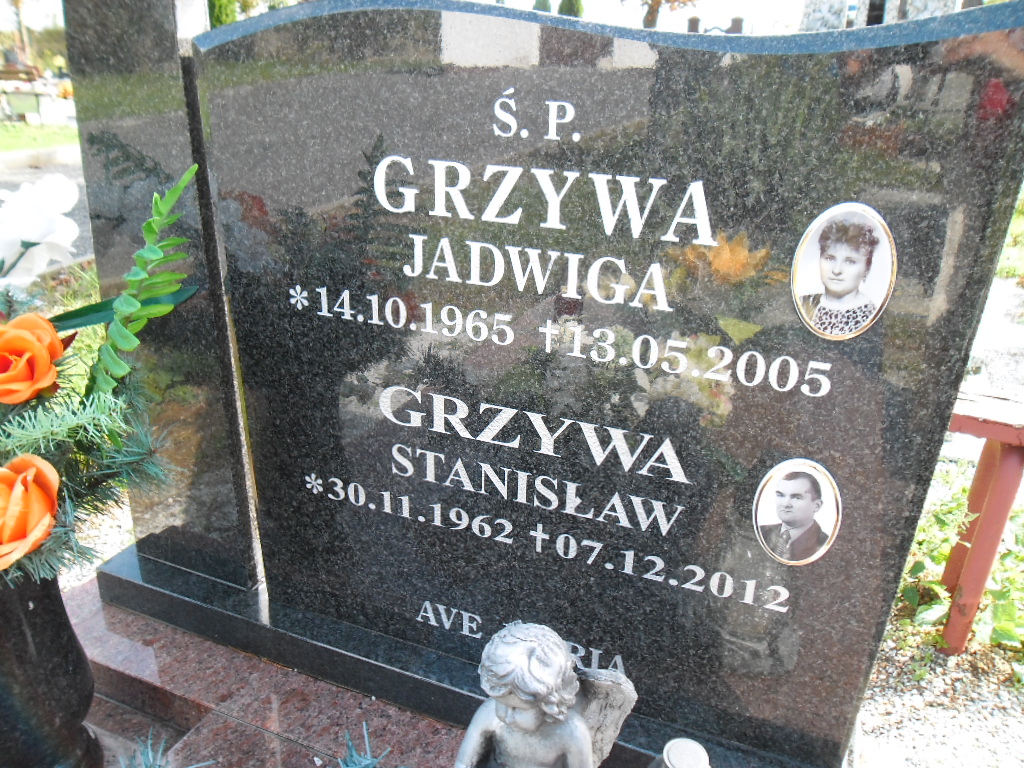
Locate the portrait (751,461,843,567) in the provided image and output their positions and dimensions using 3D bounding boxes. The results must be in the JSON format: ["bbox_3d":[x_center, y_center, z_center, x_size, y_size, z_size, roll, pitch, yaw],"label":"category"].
[{"bbox_3d":[0.284,0.132,0.798,0.085,0.125,0.012,10,25,20],"label":"portrait"}]

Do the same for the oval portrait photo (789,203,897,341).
[{"bbox_3d":[0.289,-0.095,0.699,0.085,0.125,0.012,10,25,20],"label":"oval portrait photo"}]

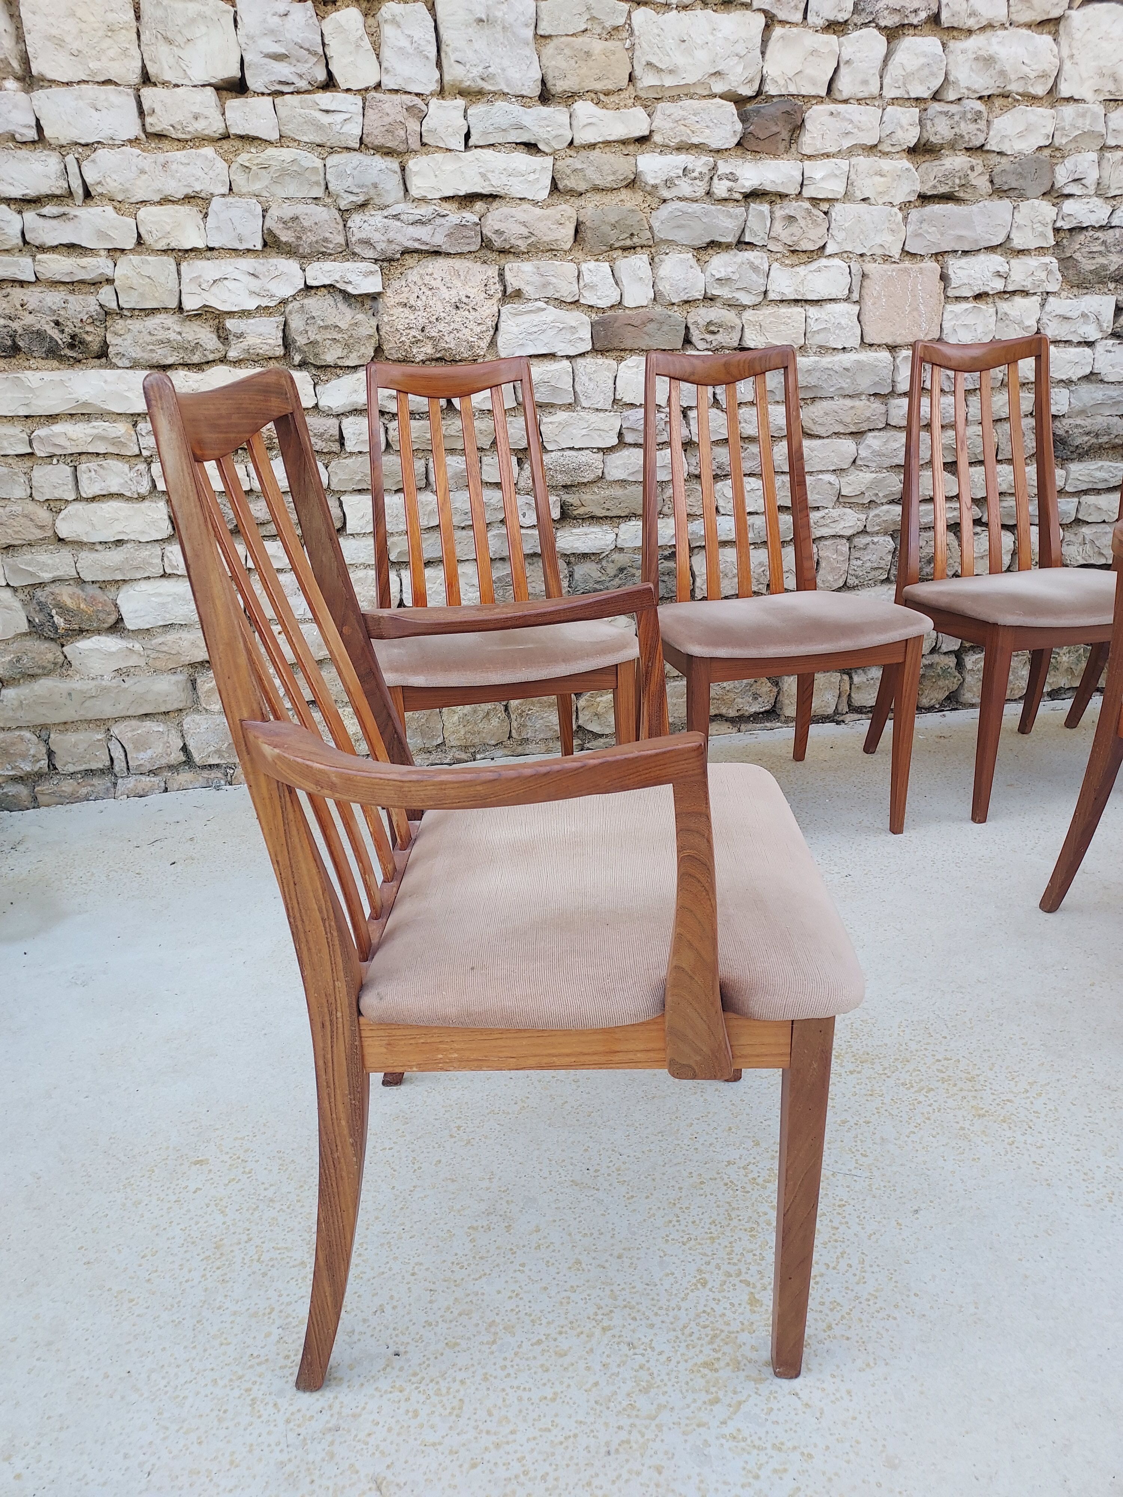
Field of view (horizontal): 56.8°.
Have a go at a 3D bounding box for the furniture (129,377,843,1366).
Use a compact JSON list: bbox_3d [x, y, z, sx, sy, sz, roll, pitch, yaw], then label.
[{"bbox_3d":[-0.016,0.105,1.124,0.563,0.992,0.560,-2,21,2],"label":"furniture"}]

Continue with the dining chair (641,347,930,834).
[{"bbox_3d":[0.430,-0.330,2.233,0.490,0.992,0.536,-7,21,-11],"label":"dining chair"}]

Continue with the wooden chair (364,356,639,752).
[{"bbox_3d":[-0.154,-0.270,2.141,0.490,0.992,0.536,-7,21,-12],"label":"wooden chair"}]

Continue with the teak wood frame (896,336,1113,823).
[{"bbox_3d":[1.061,-0.402,2.352,0.490,0.992,0.536,-7,21,-12],"label":"teak wood frame"}]

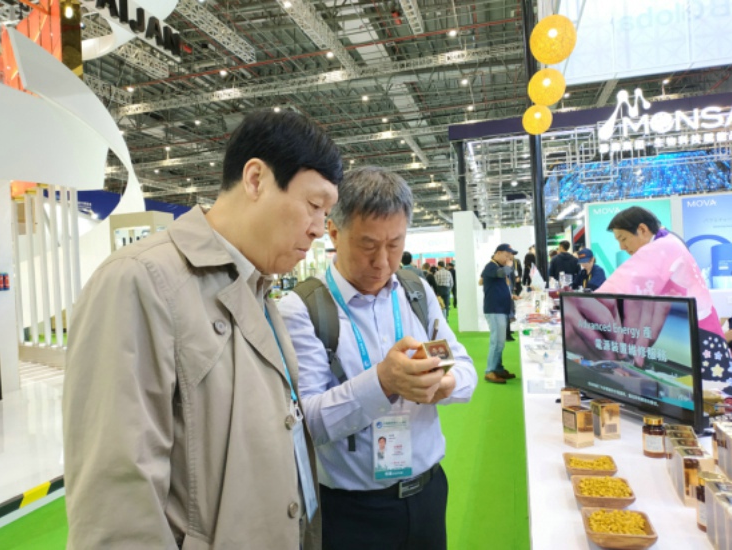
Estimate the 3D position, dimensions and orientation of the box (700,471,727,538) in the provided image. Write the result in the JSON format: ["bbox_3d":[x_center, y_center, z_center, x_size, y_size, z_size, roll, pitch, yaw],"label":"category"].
[{"bbox_3d":[0.570,0.377,0.815,0.049,0.089,0.049,-4,-1,18],"label":"box"}]

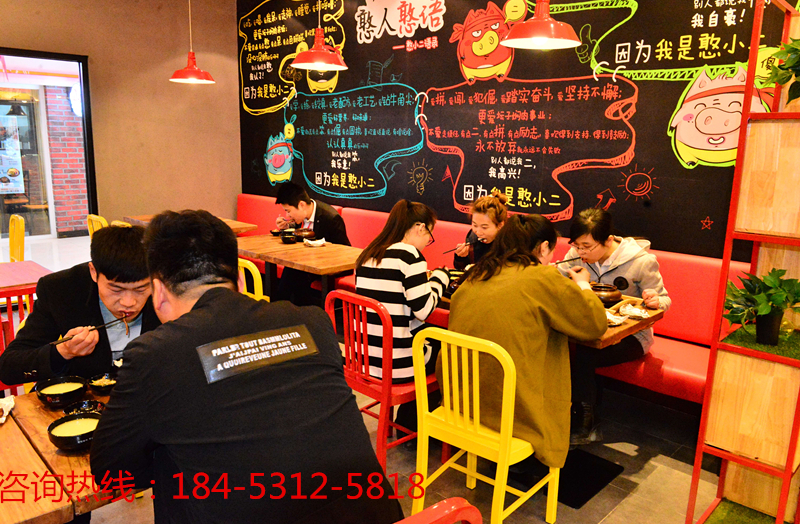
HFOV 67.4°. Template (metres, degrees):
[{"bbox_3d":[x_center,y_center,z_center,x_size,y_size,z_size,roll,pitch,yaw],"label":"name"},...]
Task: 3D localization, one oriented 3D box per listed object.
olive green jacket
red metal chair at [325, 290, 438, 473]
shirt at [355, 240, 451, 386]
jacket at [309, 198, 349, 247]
[{"bbox_3d":[0.448,0.357,2.308,0.500,0.740,0.560,-10,16,-44],"label":"olive green jacket"},{"bbox_3d":[-0.053,0.539,2.776,0.420,0.860,0.480,13,16,43],"label":"red metal chair"},{"bbox_3d":[0.020,0.167,2.638,0.480,0.600,0.450,-10,16,-44],"label":"shirt"},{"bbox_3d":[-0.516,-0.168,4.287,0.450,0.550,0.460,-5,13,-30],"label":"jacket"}]

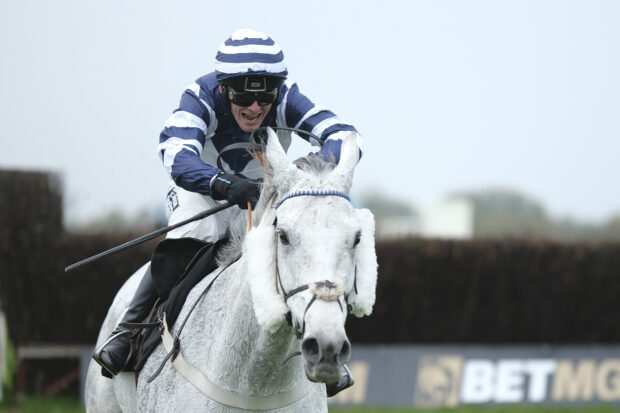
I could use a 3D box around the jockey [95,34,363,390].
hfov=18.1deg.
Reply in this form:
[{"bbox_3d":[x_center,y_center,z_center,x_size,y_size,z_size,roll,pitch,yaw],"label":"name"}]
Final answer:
[{"bbox_3d":[-0.240,0.030,6.200,0.820,1.160,0.950,0,-1,-14],"label":"jockey"}]

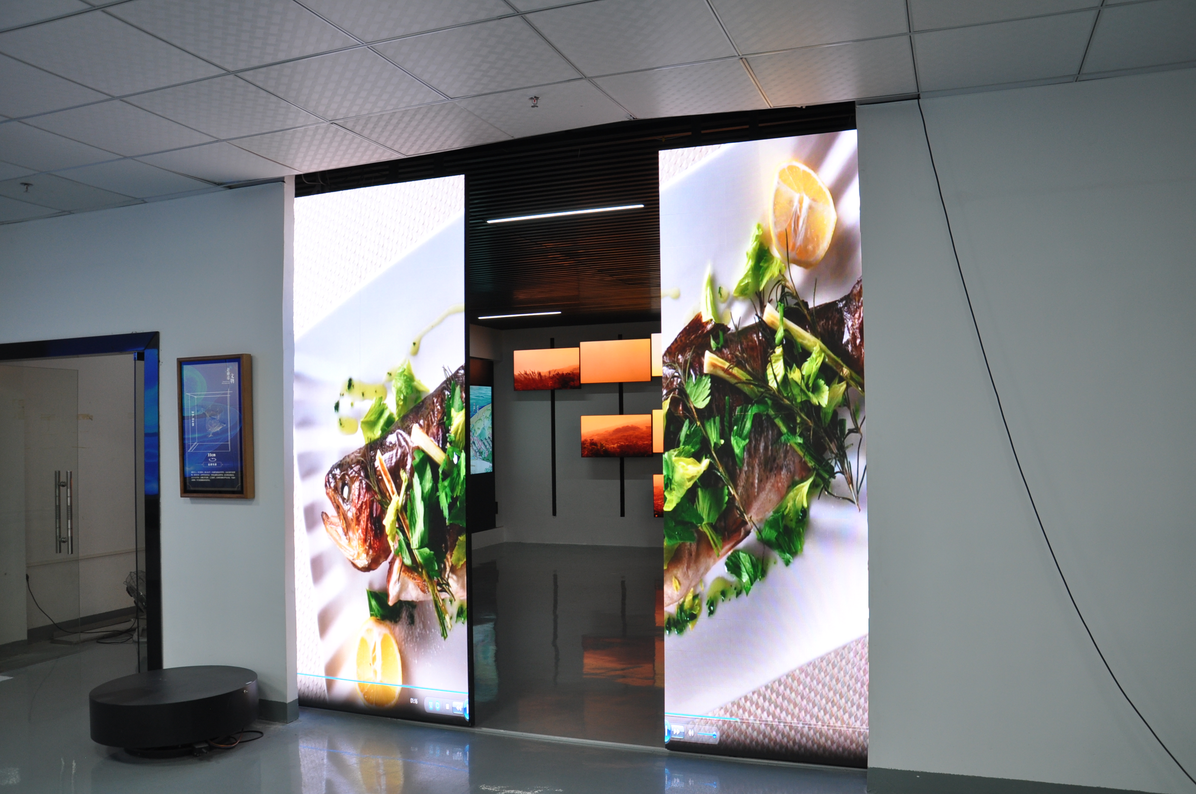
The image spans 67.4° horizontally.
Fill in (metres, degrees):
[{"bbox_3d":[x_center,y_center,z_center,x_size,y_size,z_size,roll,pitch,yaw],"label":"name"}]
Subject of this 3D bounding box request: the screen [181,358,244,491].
[{"bbox_3d":[-2.095,0.164,4.894,0.430,0.730,0.040,-1,-2,20],"label":"screen"}]

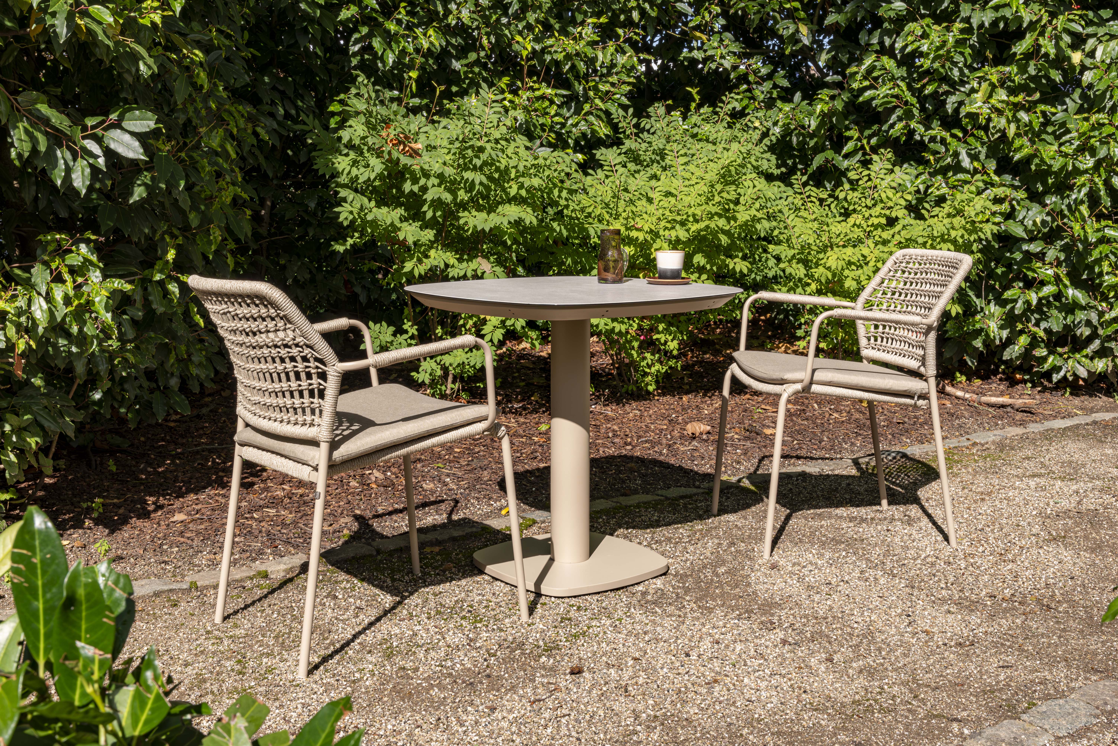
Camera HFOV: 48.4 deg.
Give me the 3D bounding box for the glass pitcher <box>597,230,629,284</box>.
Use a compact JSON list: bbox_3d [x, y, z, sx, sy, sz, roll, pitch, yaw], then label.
[{"bbox_3d":[0.152,-0.328,3.482,0.088,0.148,0.073,-2,9,-15],"label":"glass pitcher"}]

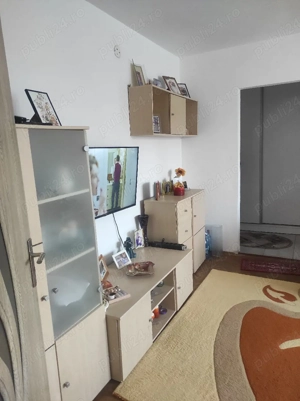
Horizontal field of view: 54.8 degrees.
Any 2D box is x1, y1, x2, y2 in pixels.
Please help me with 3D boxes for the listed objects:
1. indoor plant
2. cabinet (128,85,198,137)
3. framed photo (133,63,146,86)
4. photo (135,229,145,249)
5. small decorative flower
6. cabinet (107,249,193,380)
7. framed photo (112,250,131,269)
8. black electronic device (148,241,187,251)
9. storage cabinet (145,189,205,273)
[{"bbox_3d":[0.330,-0.213,3.214,0.125,0.307,0.116,-2,11,6],"label":"indoor plant"},{"bbox_3d":[0.213,-0.941,3.226,0.246,0.434,1.246,3,12,28],"label":"cabinet"},{"bbox_3d":[-0.102,-1.175,2.772,0.025,0.236,0.131,-11,5,33],"label":"framed photo"},{"bbox_3d":[-0.110,0.393,2.947,0.093,0.181,0.025,-10,7,-34],"label":"photo"},{"bbox_3d":[0.332,-0.306,3.185,0.120,0.115,0.075,-2,11,6],"label":"small decorative flower"},{"bbox_3d":[-0.113,0.802,2.451,0.547,0.443,1.260,3,12,28],"label":"cabinet"},{"bbox_3d":[-0.248,0.523,2.527,0.154,0.128,0.025,-15,-18,-49],"label":"framed photo"},{"bbox_3d":[0.179,0.448,2.905,0.399,0.055,0.065,3,12,28],"label":"black electronic device"},{"bbox_3d":[0.319,0.381,3.335,0.388,0.901,0.827,3,12,28],"label":"storage cabinet"}]

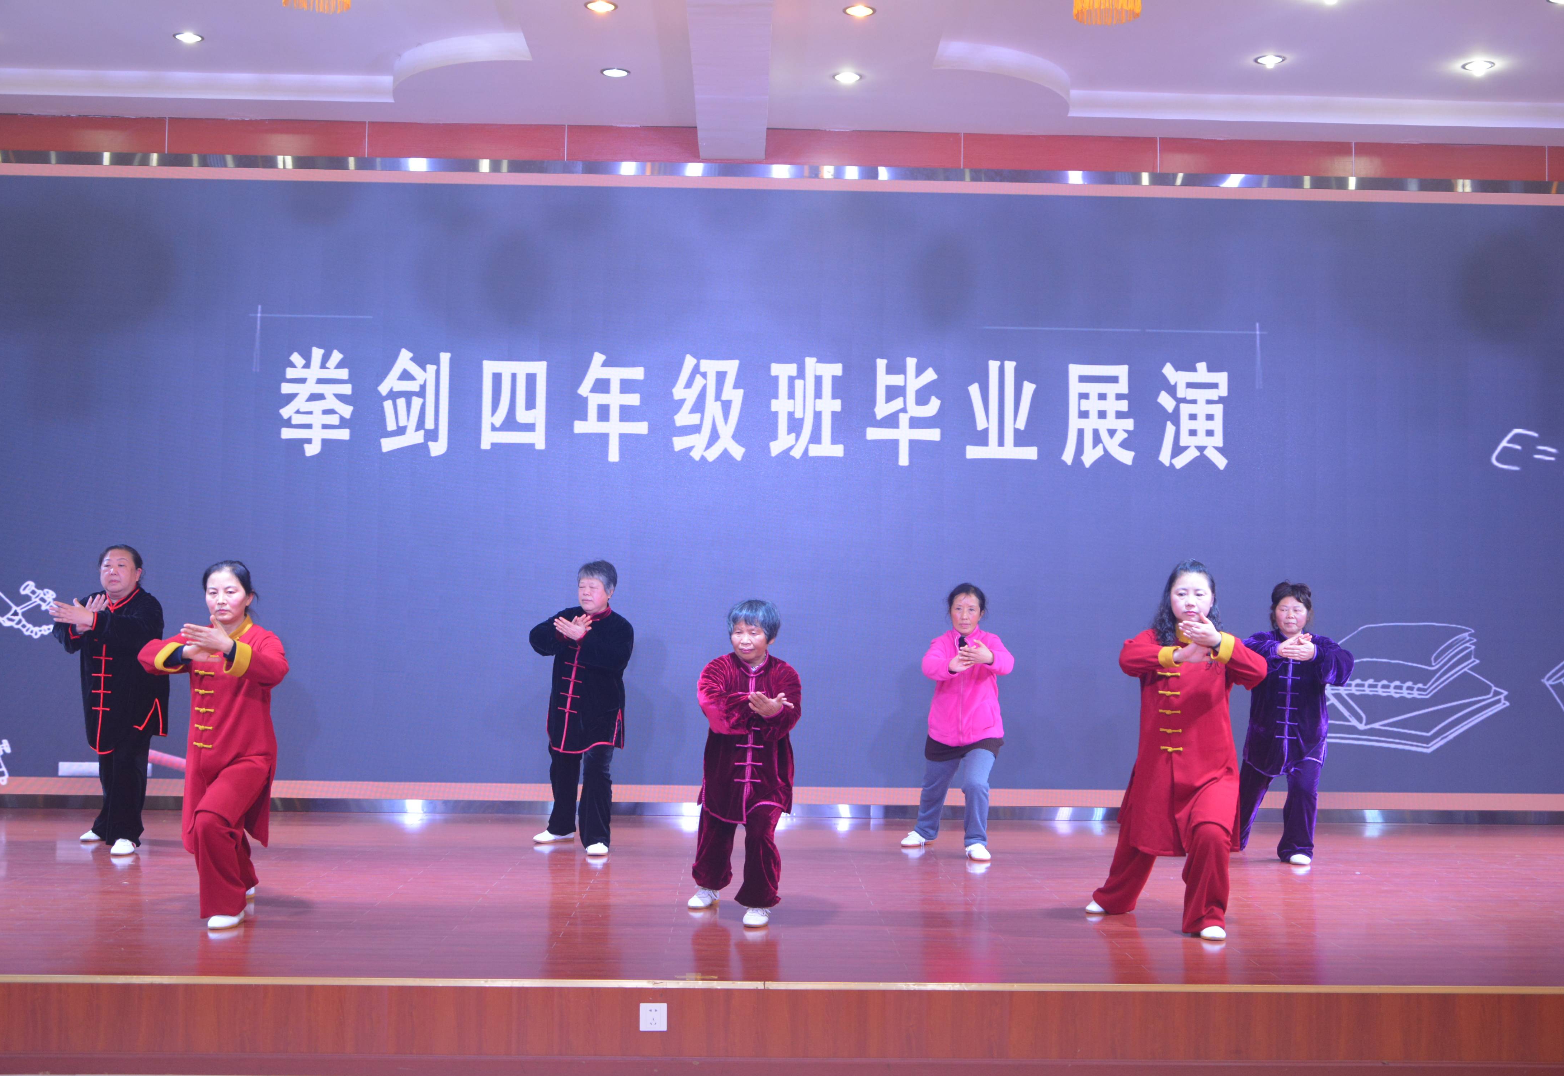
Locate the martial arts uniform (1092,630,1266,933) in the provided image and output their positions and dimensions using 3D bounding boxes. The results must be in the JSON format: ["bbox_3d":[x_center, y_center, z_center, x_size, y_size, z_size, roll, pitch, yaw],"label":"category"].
[{"bbox_3d":[1.531,0.939,7.365,0.774,1.151,0.669,-1,-4,22],"label":"martial arts uniform"}]

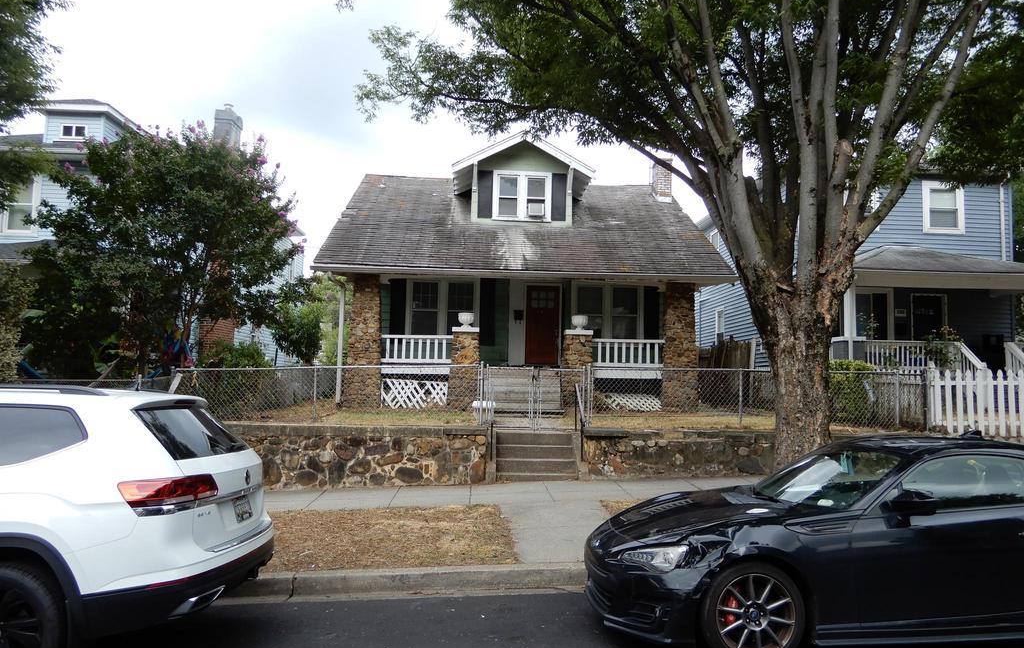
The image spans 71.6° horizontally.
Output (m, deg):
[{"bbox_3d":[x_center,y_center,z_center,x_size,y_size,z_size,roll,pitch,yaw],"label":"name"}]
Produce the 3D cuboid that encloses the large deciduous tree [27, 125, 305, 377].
[{"bbox_3d":[-6.593,-1.024,13.549,5.200,5.810,5.000,2,-5,-3],"label":"large deciduous tree"}]

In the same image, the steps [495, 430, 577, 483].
[{"bbox_3d":[0.331,2.030,10.959,1.205,0.660,1.150,2,-5,-3],"label":"steps"}]

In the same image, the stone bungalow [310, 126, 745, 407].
[{"bbox_3d":[0.031,-0.967,21.305,9.100,6.850,12.000,2,-5,-3],"label":"stone bungalow"}]

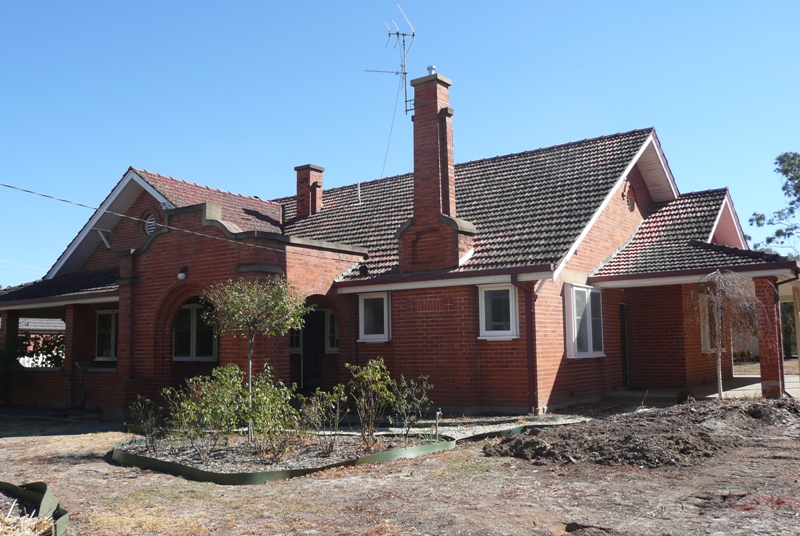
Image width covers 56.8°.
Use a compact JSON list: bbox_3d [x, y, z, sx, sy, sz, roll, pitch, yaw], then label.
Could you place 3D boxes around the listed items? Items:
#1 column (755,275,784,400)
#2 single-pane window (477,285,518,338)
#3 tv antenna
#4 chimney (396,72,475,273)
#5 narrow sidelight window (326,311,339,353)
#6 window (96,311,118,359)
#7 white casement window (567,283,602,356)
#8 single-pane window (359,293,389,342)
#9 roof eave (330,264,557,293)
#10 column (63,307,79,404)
[{"bbox_3d":[7.543,1.416,15.095,0.377,2.443,0.372,-5,-7,36],"label":"column"},{"bbox_3d":[1.976,0.875,14.962,0.805,1.082,0.166,-5,-7,36],"label":"single-pane window"},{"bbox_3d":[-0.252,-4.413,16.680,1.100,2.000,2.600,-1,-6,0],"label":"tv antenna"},{"bbox_3d":[0.774,-1.986,16.103,1.524,4.241,0.704,-5,-7,36],"label":"chimney"},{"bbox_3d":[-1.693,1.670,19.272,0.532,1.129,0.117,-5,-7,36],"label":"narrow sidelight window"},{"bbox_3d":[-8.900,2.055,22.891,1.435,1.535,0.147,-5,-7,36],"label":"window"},{"bbox_3d":[4.093,1.199,16.378,0.166,1.518,1.748,-5,-7,36],"label":"white casement window"},{"bbox_3d":[-0.563,1.121,16.799,0.860,1.100,0.166,-5,-7,36],"label":"single-pane window"},{"bbox_3d":[0.825,0.296,15.294,5.279,0.285,0.489,-5,-7,36],"label":"roof eave"},{"bbox_3d":[-8.549,2.304,19.444,0.359,2.657,0.333,-5,-7,36],"label":"column"}]

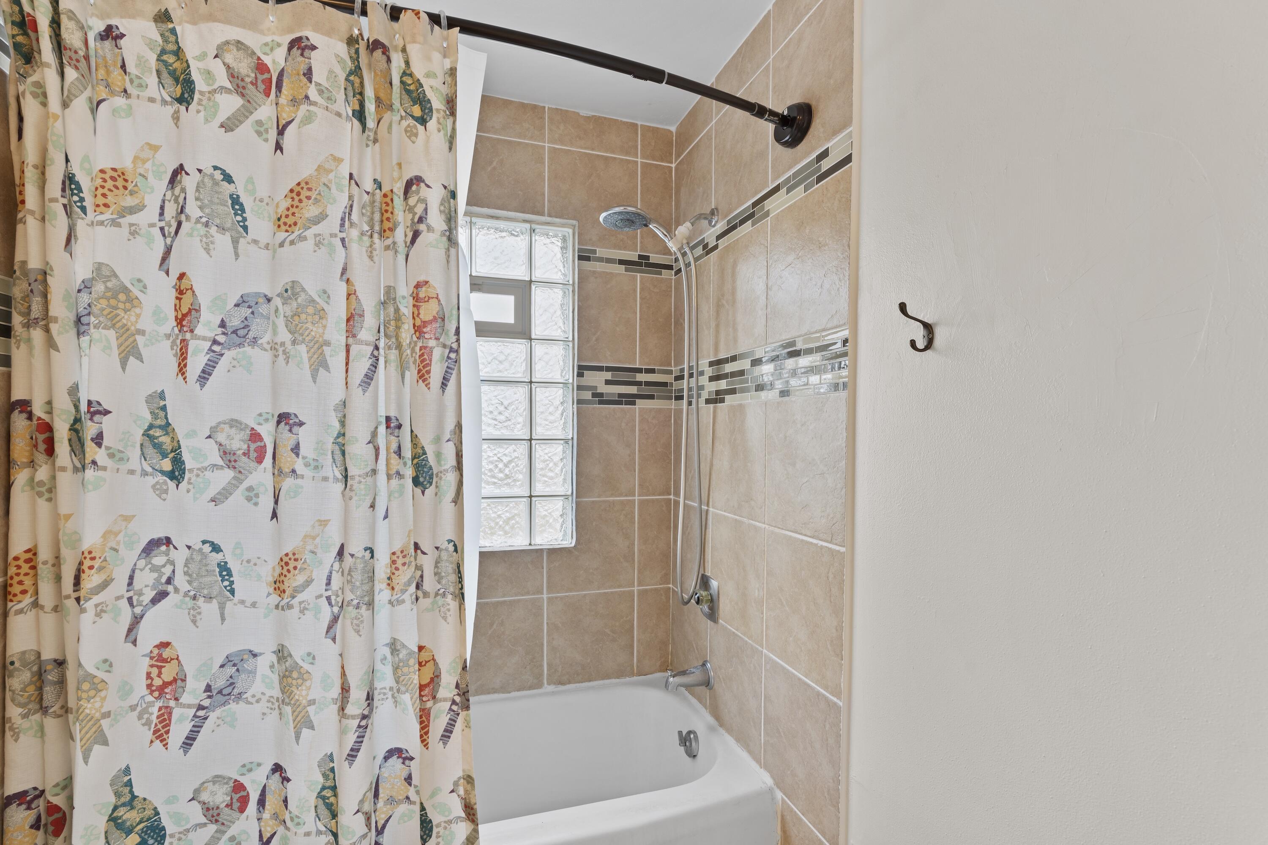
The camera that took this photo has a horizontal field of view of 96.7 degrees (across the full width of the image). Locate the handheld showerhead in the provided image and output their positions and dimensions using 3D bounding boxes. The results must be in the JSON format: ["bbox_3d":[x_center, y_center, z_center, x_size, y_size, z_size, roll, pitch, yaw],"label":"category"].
[{"bbox_3d":[-0.025,-0.611,1.690,0.150,0.040,0.145,7,-6,-17],"label":"handheld showerhead"}]

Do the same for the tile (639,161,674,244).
[{"bbox_3d":[0.085,-0.802,2.127,0.138,0.338,0.012,1,0,-19],"label":"tile"}]

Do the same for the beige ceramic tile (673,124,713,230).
[{"bbox_3d":[0.212,-0.802,1.991,0.012,0.338,0.323,1,0,-19],"label":"beige ceramic tile"}]

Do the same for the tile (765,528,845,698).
[{"bbox_3d":[0.407,0.441,1.354,0.015,0.326,0.317,1,-1,-18],"label":"tile"}]

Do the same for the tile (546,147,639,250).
[{"bbox_3d":[-0.141,-0.805,2.050,0.333,0.338,0.012,1,0,-19],"label":"tile"}]

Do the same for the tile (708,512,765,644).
[{"bbox_3d":[0.303,0.443,1.663,0.015,0.326,0.329,1,-1,-18],"label":"tile"}]

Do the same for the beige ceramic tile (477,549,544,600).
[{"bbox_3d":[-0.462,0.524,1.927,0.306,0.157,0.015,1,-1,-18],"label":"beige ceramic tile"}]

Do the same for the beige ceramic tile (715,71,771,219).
[{"bbox_3d":[0.318,-0.803,1.678,0.012,0.338,0.329,1,0,-19],"label":"beige ceramic tile"}]

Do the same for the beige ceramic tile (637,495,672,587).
[{"bbox_3d":[0.073,0.447,2.119,0.138,0.330,0.012,1,0,-19],"label":"beige ceramic tile"}]

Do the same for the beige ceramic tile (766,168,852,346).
[{"bbox_3d":[0.419,-0.379,1.363,0.015,0.338,0.317,1,-1,-18],"label":"beige ceramic tile"}]

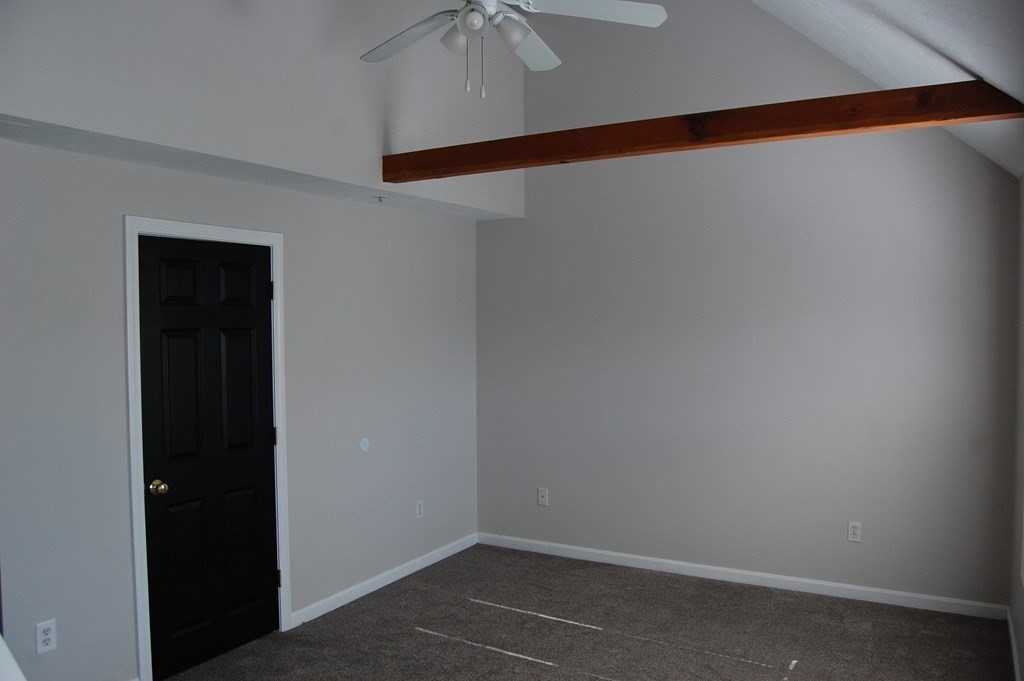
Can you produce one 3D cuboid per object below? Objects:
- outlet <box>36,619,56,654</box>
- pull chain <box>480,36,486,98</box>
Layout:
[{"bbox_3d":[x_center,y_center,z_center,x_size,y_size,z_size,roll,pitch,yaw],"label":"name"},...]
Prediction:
[{"bbox_3d":[-1.758,1.120,2.900,0.008,0.116,0.073,0,2,30],"label":"outlet"},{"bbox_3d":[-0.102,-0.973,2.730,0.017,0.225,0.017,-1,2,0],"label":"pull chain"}]

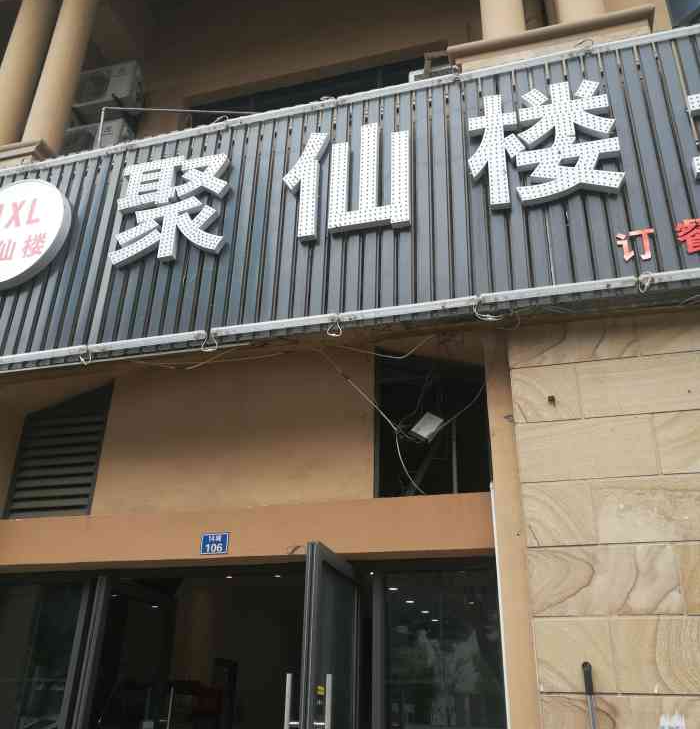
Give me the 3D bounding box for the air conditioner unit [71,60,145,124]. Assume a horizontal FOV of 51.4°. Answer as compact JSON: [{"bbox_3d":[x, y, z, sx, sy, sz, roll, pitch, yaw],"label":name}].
[{"bbox_3d":[-2.873,-3.226,8.699,0.800,0.545,0.295,-6,-27,15],"label":"air conditioner unit"}]

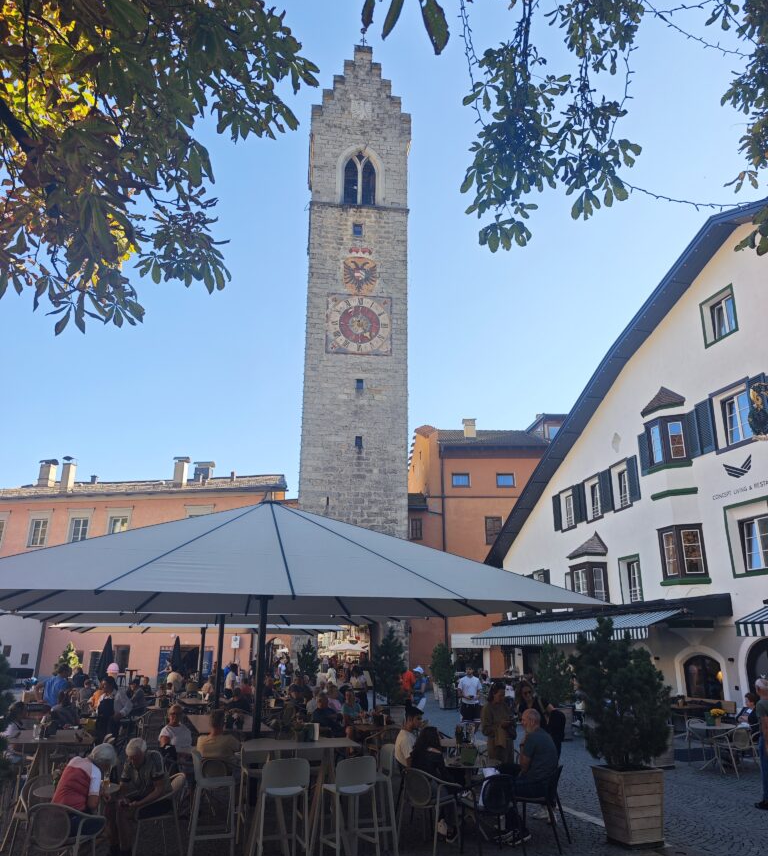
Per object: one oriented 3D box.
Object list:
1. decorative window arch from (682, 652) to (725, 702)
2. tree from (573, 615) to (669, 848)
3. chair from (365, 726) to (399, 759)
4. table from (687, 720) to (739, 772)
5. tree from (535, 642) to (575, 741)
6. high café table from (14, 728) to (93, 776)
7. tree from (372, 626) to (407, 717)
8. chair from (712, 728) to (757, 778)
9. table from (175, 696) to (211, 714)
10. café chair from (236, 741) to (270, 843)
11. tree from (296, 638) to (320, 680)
[{"bbox_3d":[7.571,5.968,16.128,0.180,1.160,1.271,6,-19,-16],"label":"decorative window arch"},{"bbox_3d":[2.790,3.435,7.845,1.080,2.340,1.050,6,-19,-15],"label":"tree"},{"bbox_3d":[0.032,5.451,11.471,0.560,0.810,0.550,9,-20,-25],"label":"chair"},{"bbox_3d":[6.136,5.927,12.652,0.891,0.733,0.891,0,-18,0],"label":"table"},{"bbox_3d":[4.271,6.491,16.929,0.950,2.299,0.950,-4,-19,13],"label":"tree"},{"bbox_3d":[-3.770,4.029,7.626,0.911,1.049,0.941,4,-19,-11],"label":"high café table"},{"bbox_3d":[0.147,6.143,16.397,0.812,2.594,0.812,0,-18,0],"label":"tree"},{"bbox_3d":[6.046,5.572,11.728,0.560,0.790,0.570,7,-19,-19],"label":"chair"},{"bbox_3d":[-3.600,5.716,12.842,0.800,1.060,1.150,5,-19,-14],"label":"table"},{"bbox_3d":[-1.328,4.007,7.427,0.470,1.010,0.500,4,-19,-12],"label":"café chair"},{"bbox_3d":[-2.885,9.298,25.885,0.850,2.465,0.850,2,-18,-6],"label":"tree"}]

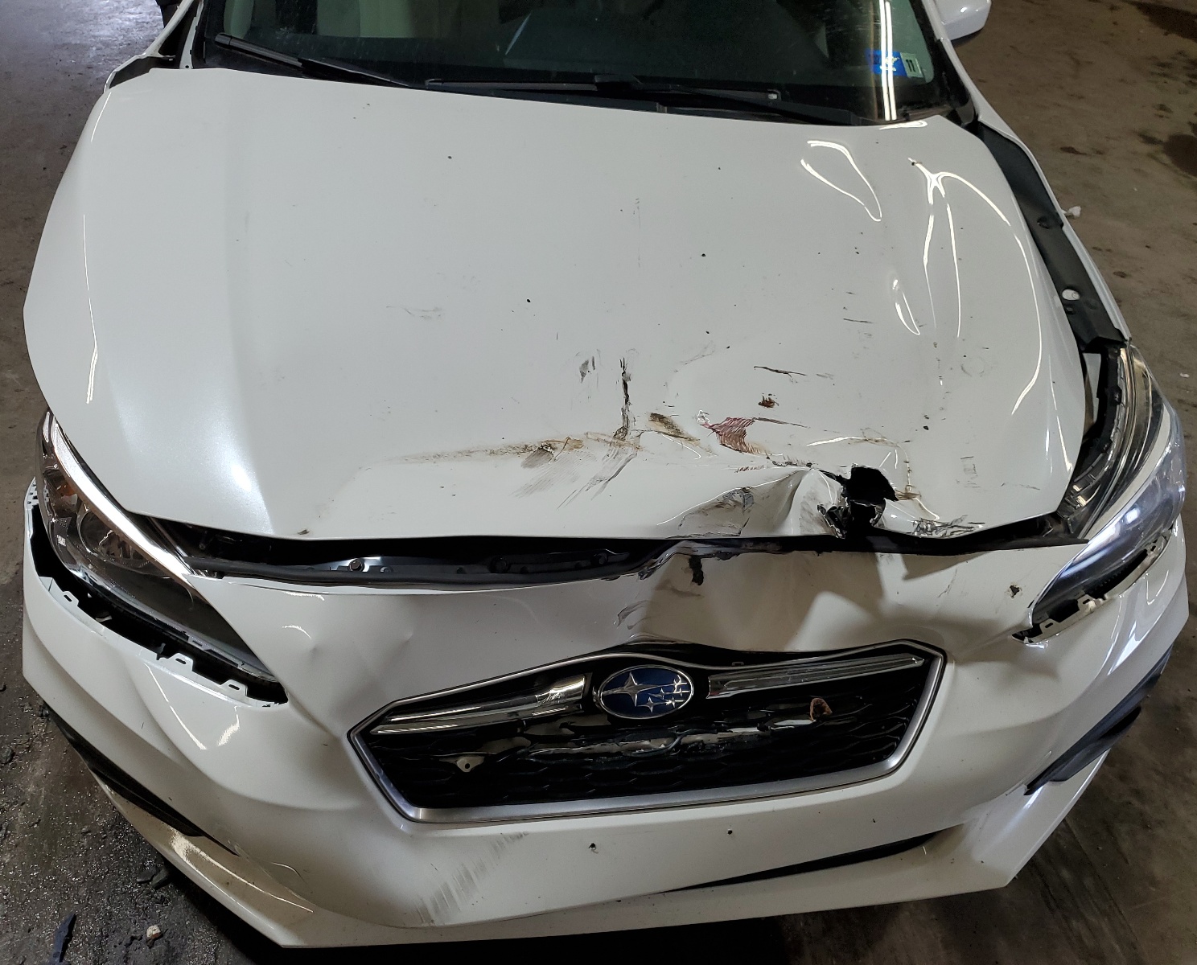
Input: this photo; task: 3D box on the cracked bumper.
[{"bbox_3d":[0.060,0.291,1.452,1.740,0.570,0.570,-2,42,-5],"label":"cracked bumper"}]

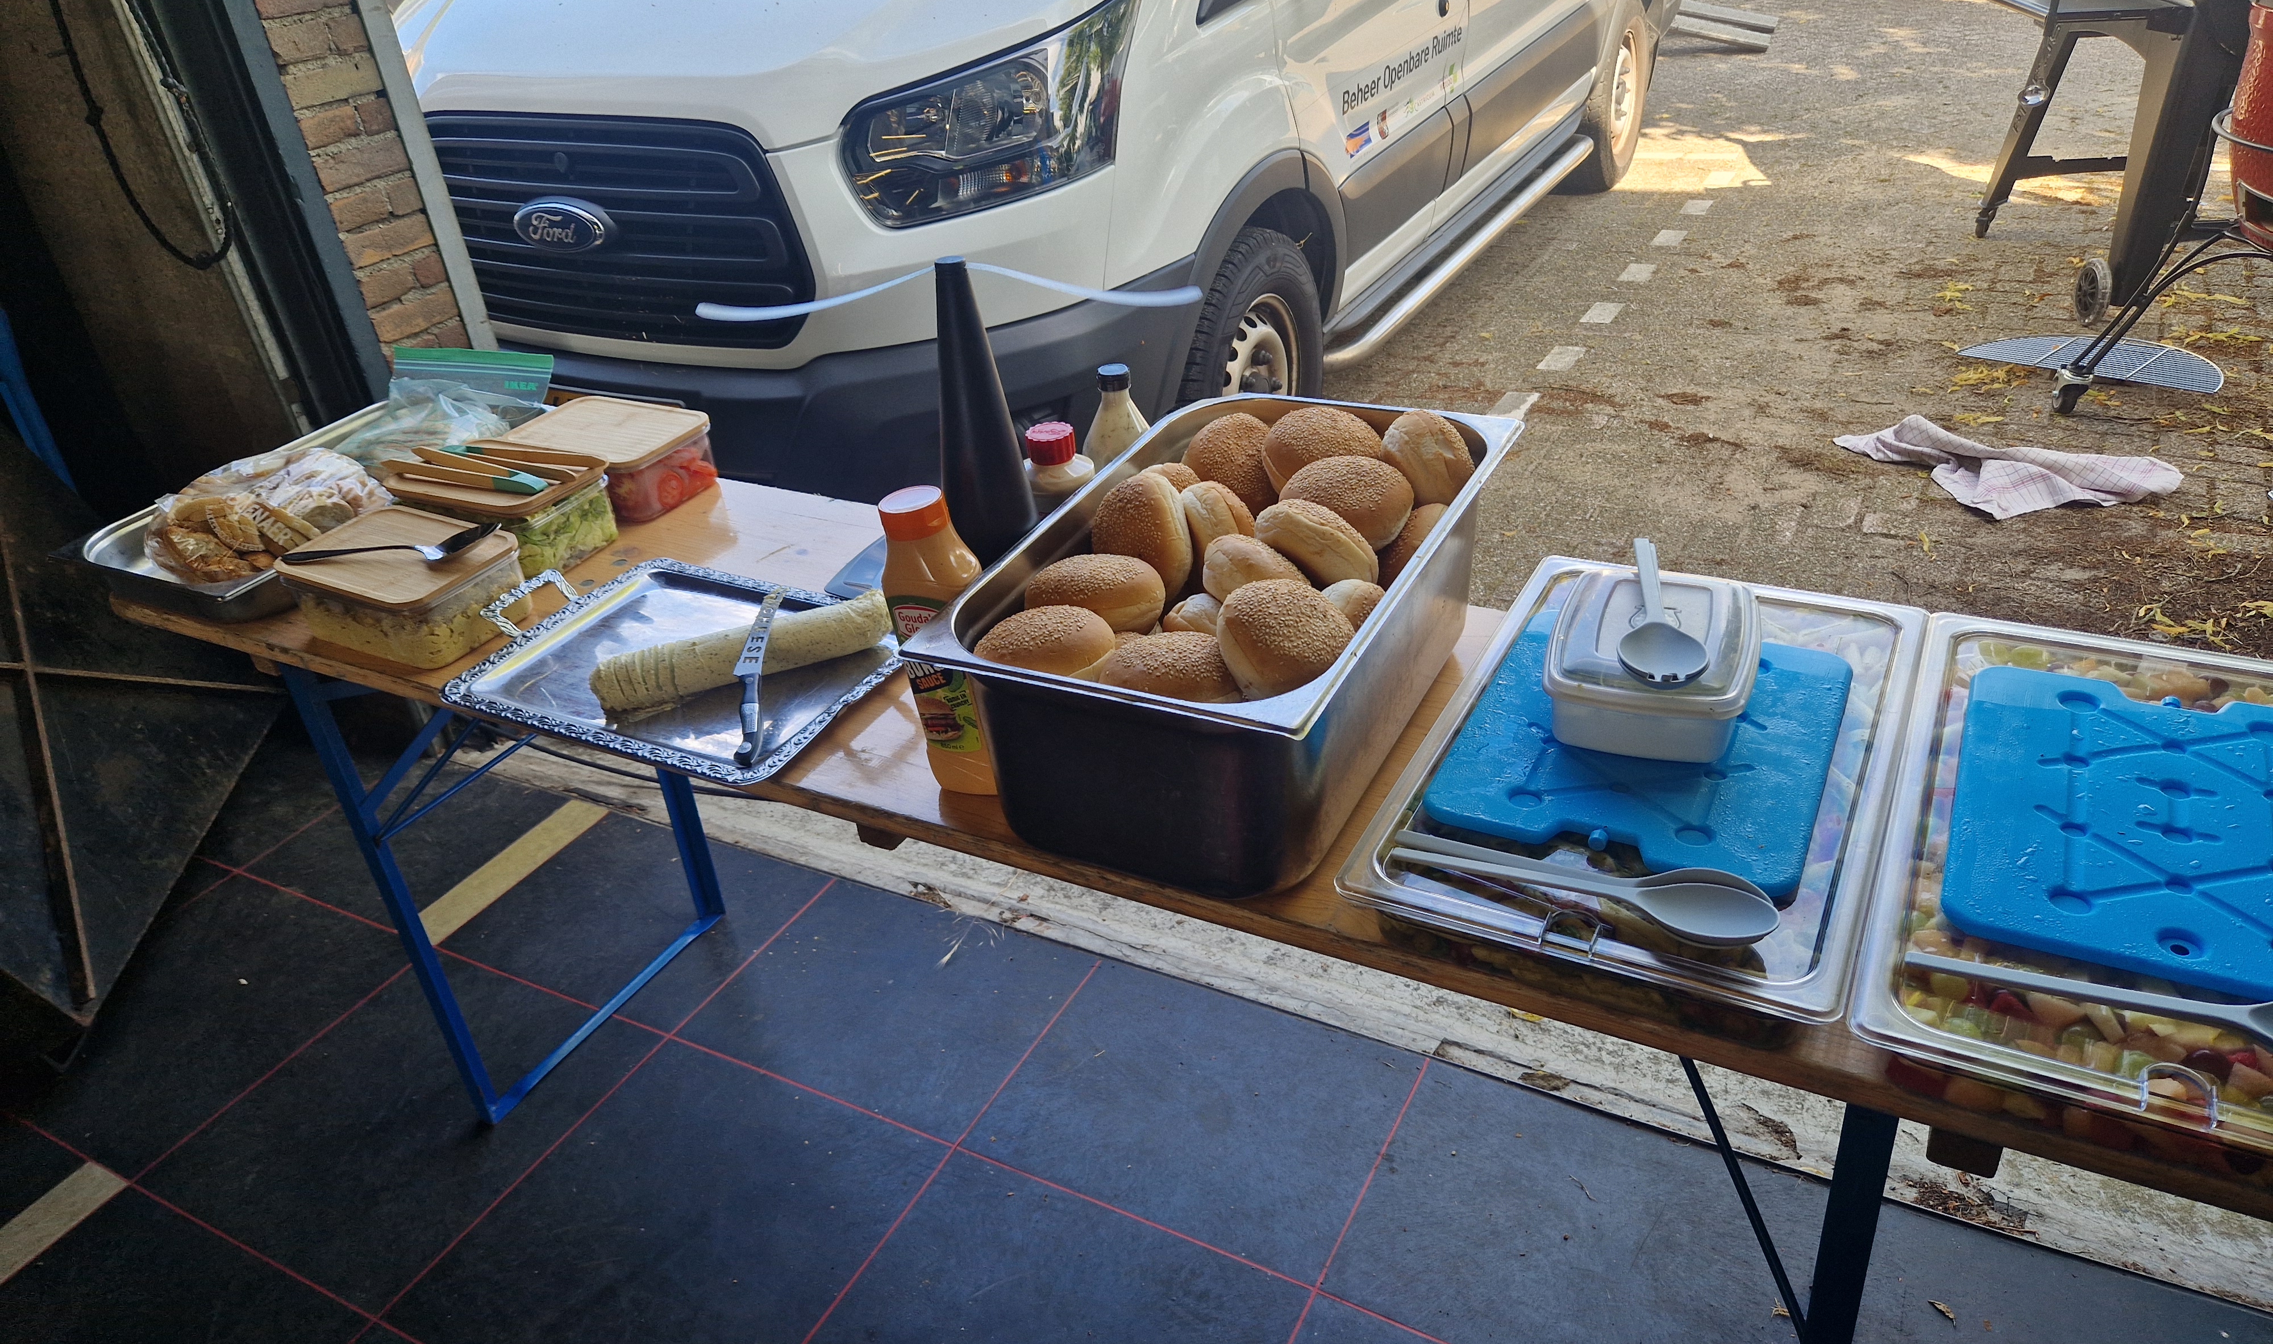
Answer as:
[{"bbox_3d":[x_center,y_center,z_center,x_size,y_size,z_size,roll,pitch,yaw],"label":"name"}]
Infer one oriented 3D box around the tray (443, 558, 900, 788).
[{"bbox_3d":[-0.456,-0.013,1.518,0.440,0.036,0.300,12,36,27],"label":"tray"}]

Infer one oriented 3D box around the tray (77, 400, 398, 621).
[{"bbox_3d":[-0.981,-0.207,1.877,0.325,0.066,0.530,12,36,26],"label":"tray"}]

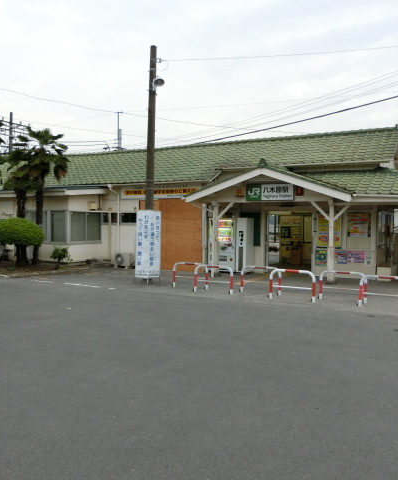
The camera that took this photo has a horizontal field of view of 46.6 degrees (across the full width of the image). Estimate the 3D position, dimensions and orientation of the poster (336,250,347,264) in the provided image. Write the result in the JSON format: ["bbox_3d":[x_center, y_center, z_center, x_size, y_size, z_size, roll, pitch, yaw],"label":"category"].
[{"bbox_3d":[4.382,0.539,14.232,0.390,0.420,0.030,1,1,29],"label":"poster"}]

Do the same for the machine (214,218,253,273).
[{"bbox_3d":[1.160,0.179,16.244,1.250,1.860,0.720,1,1,29],"label":"machine"}]

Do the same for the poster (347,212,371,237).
[{"bbox_3d":[4.849,-0.453,13.964,0.700,0.730,0.040,1,1,29],"label":"poster"}]

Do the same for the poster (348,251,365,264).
[{"bbox_3d":[4.775,0.531,14.014,0.530,0.380,0.030,1,1,29],"label":"poster"}]

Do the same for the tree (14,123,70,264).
[{"bbox_3d":[-6.344,-1.761,18.500,2.150,5.500,2.050,0,1,-19],"label":"tree"}]

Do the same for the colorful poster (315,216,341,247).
[{"bbox_3d":[4.066,-0.274,14.400,0.750,1.040,0.040,1,1,29],"label":"colorful poster"}]

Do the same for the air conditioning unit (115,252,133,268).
[{"bbox_3d":[-2.932,0.804,17.947,0.800,0.630,0.320,1,1,29],"label":"air conditioning unit"}]

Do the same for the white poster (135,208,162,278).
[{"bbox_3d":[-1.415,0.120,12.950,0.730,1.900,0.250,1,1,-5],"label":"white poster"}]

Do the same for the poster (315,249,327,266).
[{"bbox_3d":[3.856,0.566,14.524,0.370,0.510,0.030,1,1,29],"label":"poster"}]

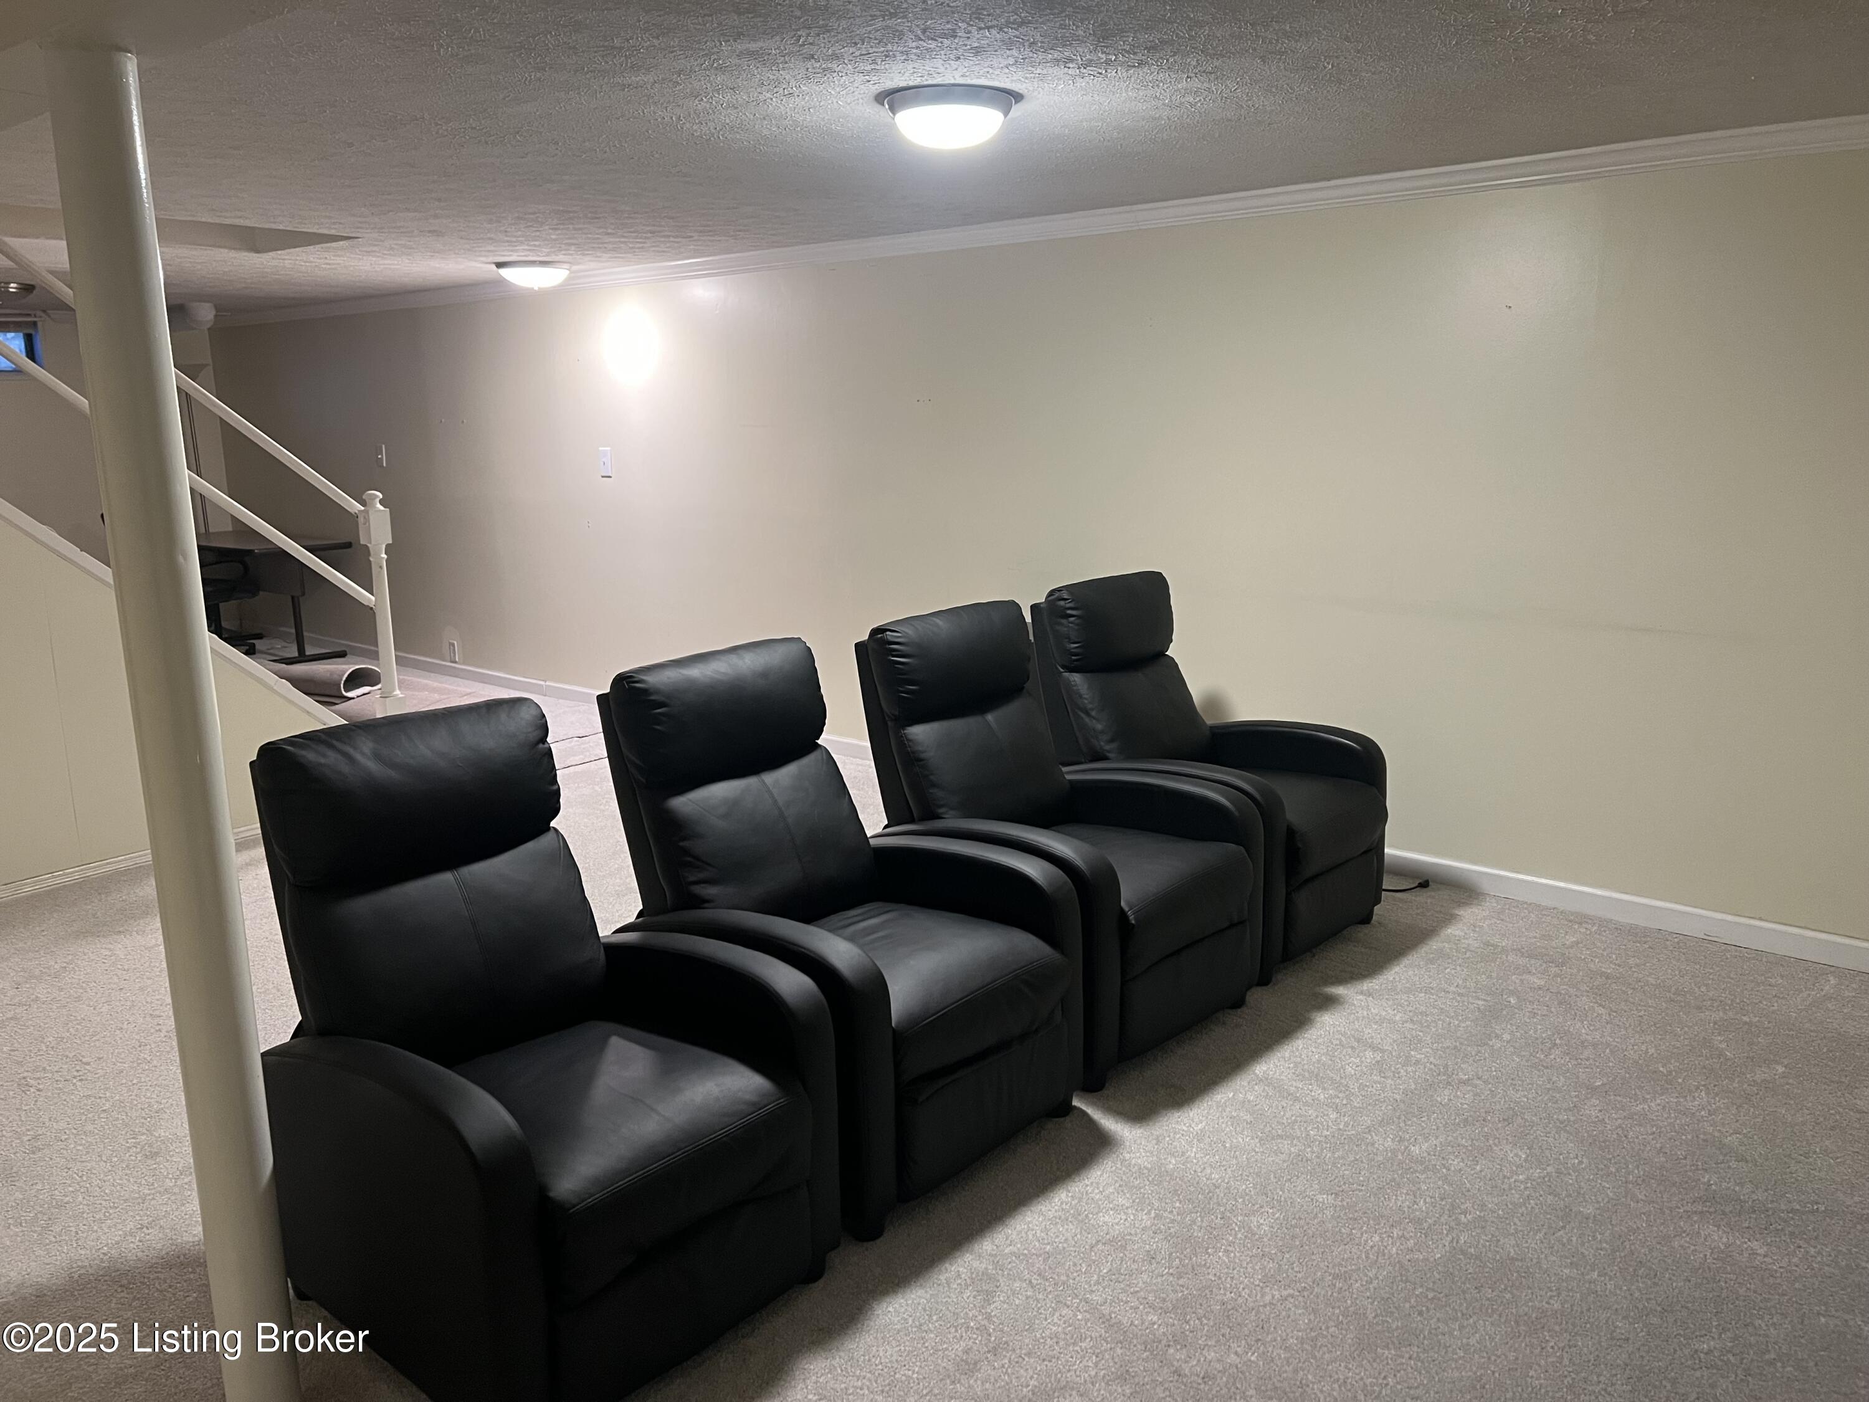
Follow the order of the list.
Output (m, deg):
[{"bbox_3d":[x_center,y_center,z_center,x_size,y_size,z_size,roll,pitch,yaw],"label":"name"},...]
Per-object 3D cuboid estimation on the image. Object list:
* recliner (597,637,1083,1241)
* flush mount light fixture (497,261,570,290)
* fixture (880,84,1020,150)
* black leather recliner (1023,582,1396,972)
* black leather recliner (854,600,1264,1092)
[{"bbox_3d":[-0.204,0.408,2.882,0.835,0.977,0.681,9,16,40],"label":"recliner"},{"bbox_3d":[-1.746,-1.851,6.120,0.326,0.107,0.326,9,16,40],"label":"flush mount light fixture"},{"bbox_3d":[0.034,-1.224,2.963,0.314,0.090,0.314,-1,12,0],"label":"fixture"},{"bbox_3d":[0.762,0.164,3.956,0.839,0.977,0.681,9,16,40],"label":"black leather recliner"},{"bbox_3d":[0.286,0.288,3.407,0.829,0.977,0.681,9,16,40],"label":"black leather recliner"}]

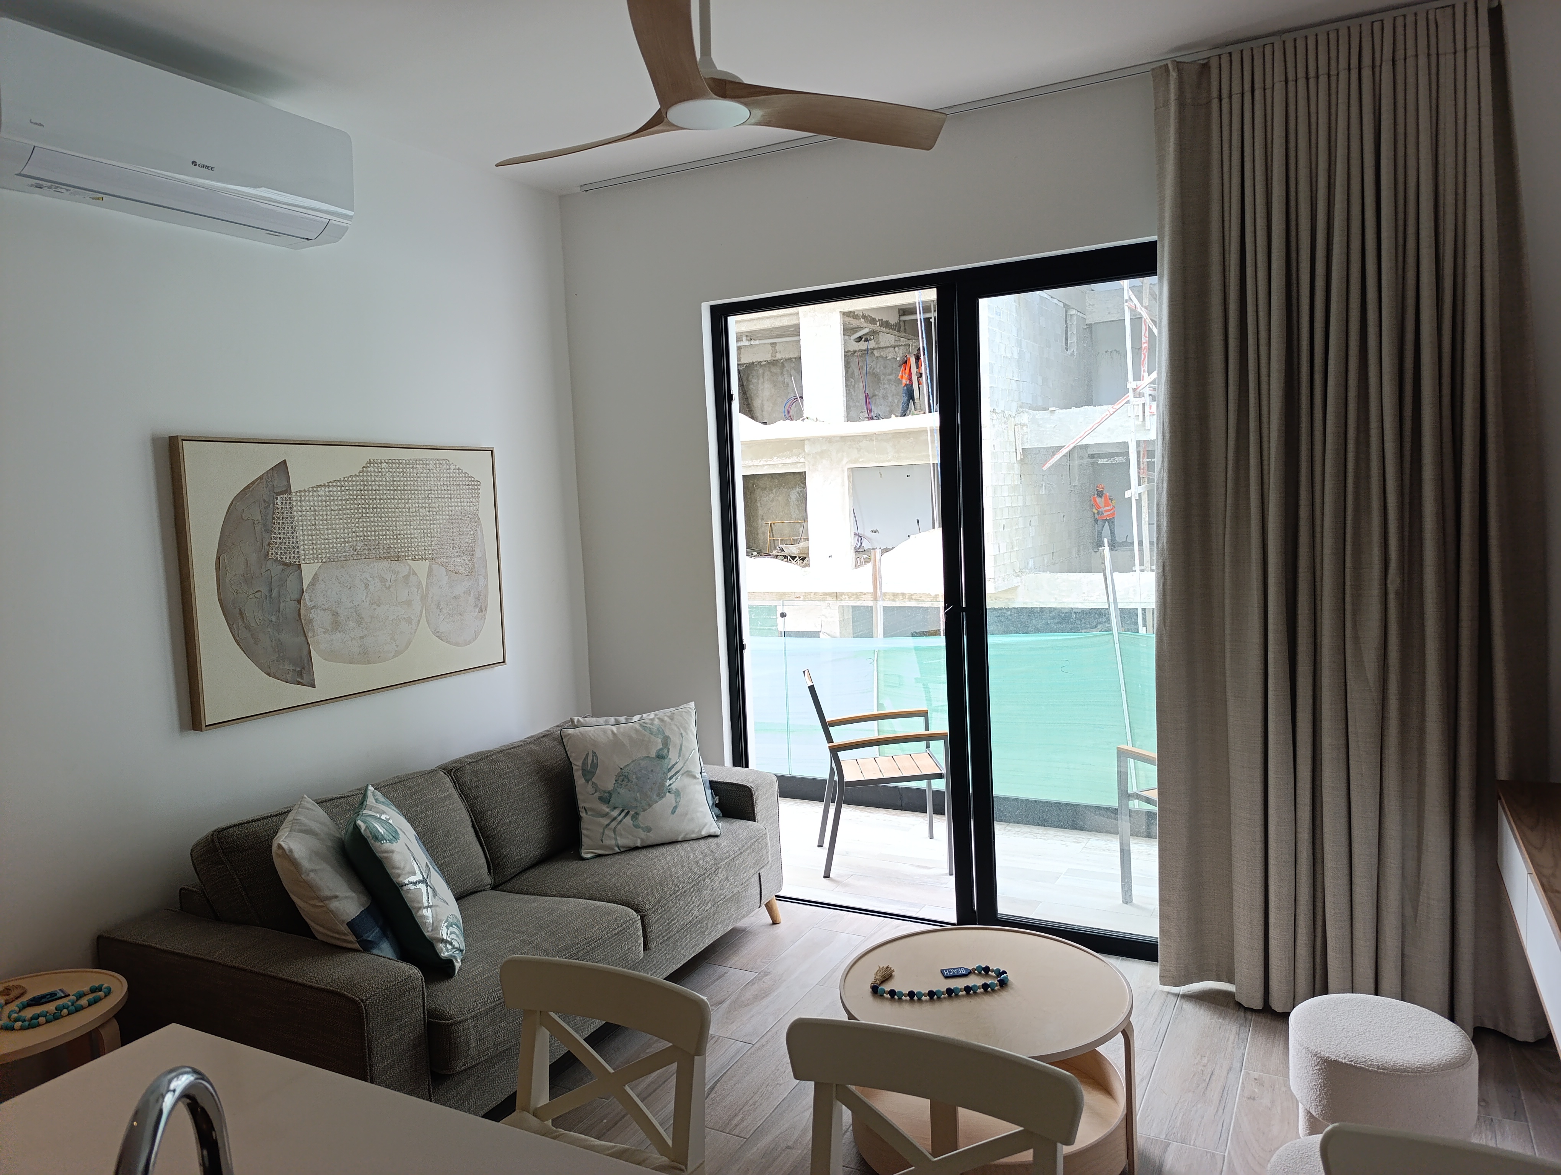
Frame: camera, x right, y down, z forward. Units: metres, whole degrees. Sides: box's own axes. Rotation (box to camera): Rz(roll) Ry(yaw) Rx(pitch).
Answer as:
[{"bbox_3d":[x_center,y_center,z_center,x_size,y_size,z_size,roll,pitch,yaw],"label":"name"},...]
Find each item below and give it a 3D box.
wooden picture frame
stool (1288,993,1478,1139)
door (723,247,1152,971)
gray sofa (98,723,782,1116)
[{"bbox_3d":[-1.275,-0.057,3.207,0.045,0.770,1.170,0,5,26],"label":"wooden picture frame"},{"bbox_3d":[1.354,1.154,2.356,0.365,0.310,0.365,0,5,26],"label":"stool"},{"bbox_3d":[0.676,0.072,3.661,1.930,2.319,0.120,0,5,26],"label":"door"},{"bbox_3d":[-0.819,0.936,3.143,0.880,0.800,1.870,0,5,27],"label":"gray sofa"}]

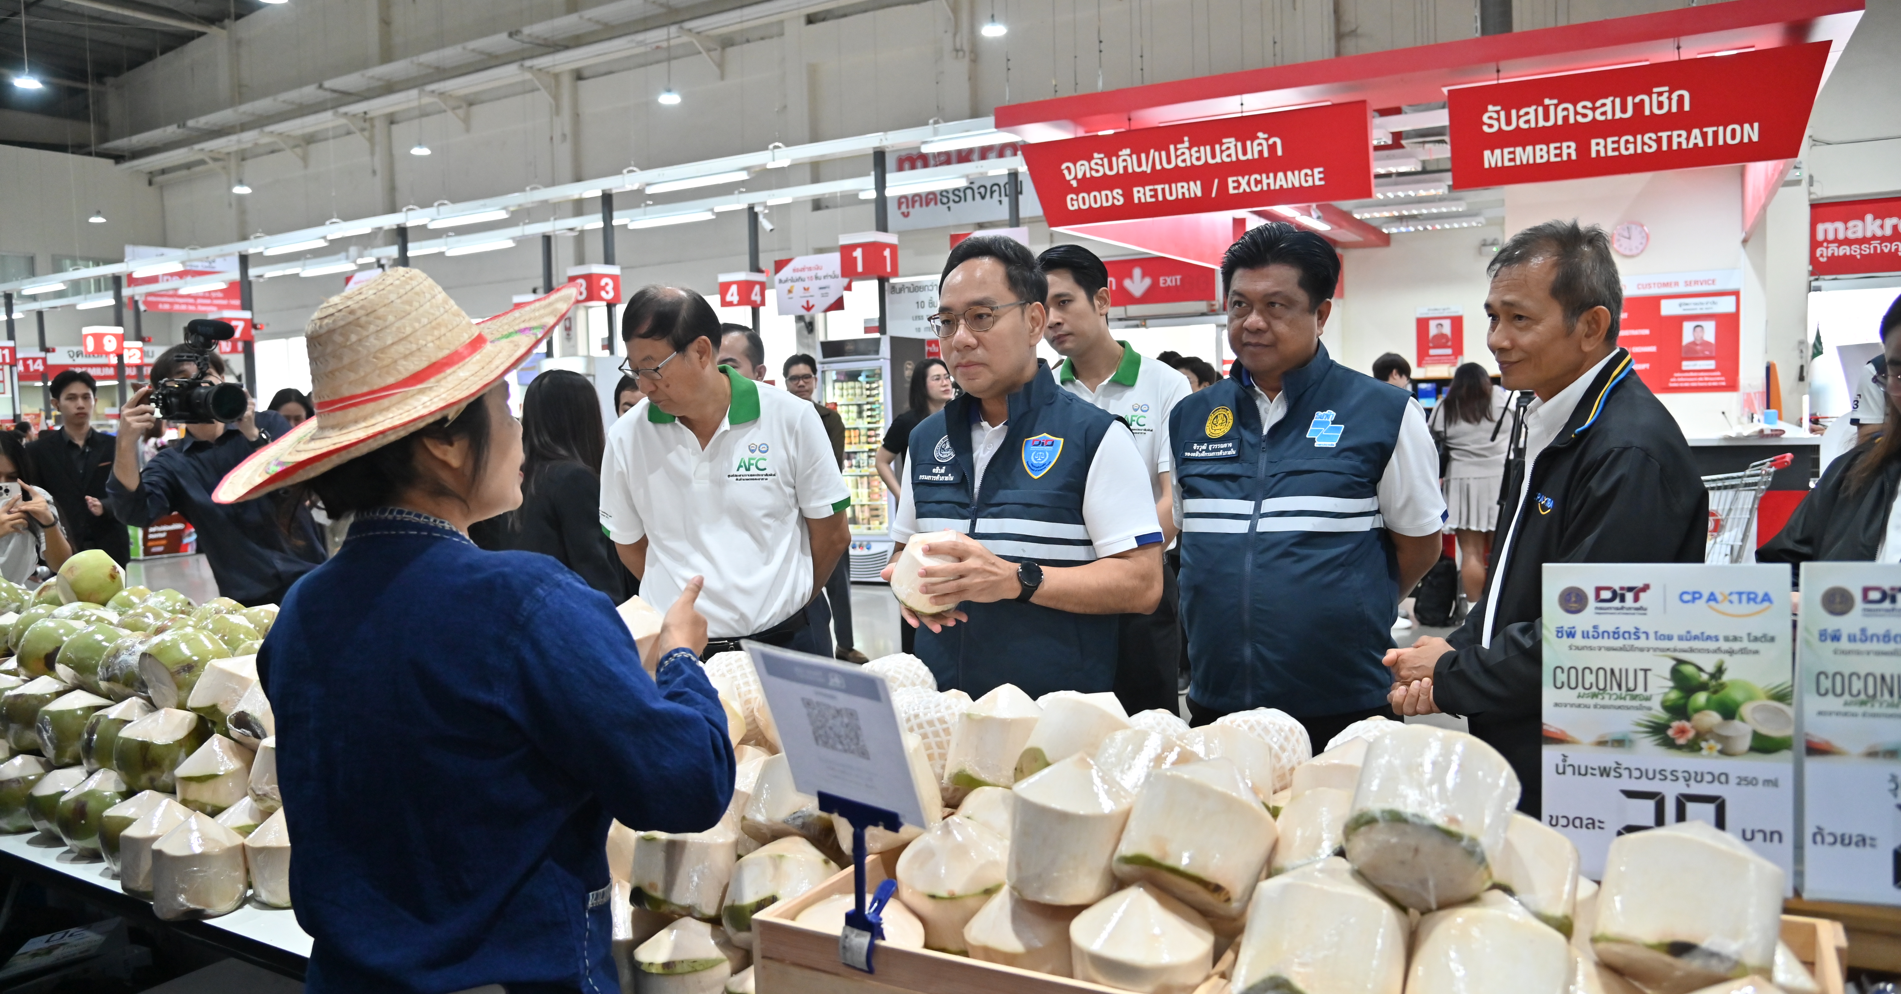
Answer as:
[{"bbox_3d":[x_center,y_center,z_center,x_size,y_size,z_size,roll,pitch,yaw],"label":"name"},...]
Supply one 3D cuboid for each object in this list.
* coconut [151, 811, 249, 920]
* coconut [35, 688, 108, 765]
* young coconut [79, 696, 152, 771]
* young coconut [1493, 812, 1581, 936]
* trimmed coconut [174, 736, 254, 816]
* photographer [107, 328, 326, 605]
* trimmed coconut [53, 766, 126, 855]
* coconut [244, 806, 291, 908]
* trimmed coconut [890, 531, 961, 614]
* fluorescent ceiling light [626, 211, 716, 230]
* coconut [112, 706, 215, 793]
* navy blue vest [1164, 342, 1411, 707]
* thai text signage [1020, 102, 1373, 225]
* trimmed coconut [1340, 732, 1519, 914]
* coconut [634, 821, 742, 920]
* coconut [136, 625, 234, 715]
[{"bbox_3d":[-1.054,0.512,1.780,0.117,0.136,0.117,-2,5,-1],"label":"coconut"},{"bbox_3d":[-1.468,0.386,2.120,0.108,0.126,0.108,-2,5,-1],"label":"coconut"},{"bbox_3d":[-1.362,0.392,2.100,0.130,0.128,0.130,4,4,0],"label":"young coconut"},{"bbox_3d":[0.454,0.300,1.030,0.113,0.122,0.113,27,-21,0],"label":"young coconut"},{"bbox_3d":[-1.088,0.411,1.870,0.106,0.114,0.106,-2,5,-1],"label":"trimmed coconut"},{"bbox_3d":[-1.771,0.408,3.158,0.580,1.630,0.480,-5,5,-41],"label":"photographer"},{"bbox_3d":[-1.395,0.512,2.060,0.102,0.130,0.102,-2,5,-1],"label":"trimmed coconut"},{"bbox_3d":[-0.967,0.516,1.850,0.113,0.134,0.113,-1,4,0],"label":"coconut"},{"bbox_3d":[-0.027,0.101,1.860,0.112,0.120,0.112,16,25,0],"label":"trimmed coconut"},{"bbox_3d":[-3.078,-3.012,13.850,1.220,0.085,0.120,-1,4,26],"label":"fluorescent ceiling light"},{"bbox_3d":[-1.240,0.396,2.000,0.132,0.130,0.132,7,4,0],"label":"coconut"},{"bbox_3d":[0.568,0.038,2.120,0.420,0.620,0.300,-1,4,27],"label":"navy blue vest"},{"bbox_3d":[1.403,-1.938,7.499,2.113,0.548,0.110,1,6,30],"label":"thai text signage"},{"bbox_3d":[0.394,0.255,1.030,0.122,0.133,0.122,29,-33,0],"label":"trimmed coconut"},{"bbox_3d":[-0.303,0.418,1.460,0.117,0.124,0.117,7,-19,0],"label":"coconut"},{"bbox_3d":[-1.245,0.281,2.060,0.128,0.128,0.140,-36,0,35],"label":"coconut"}]

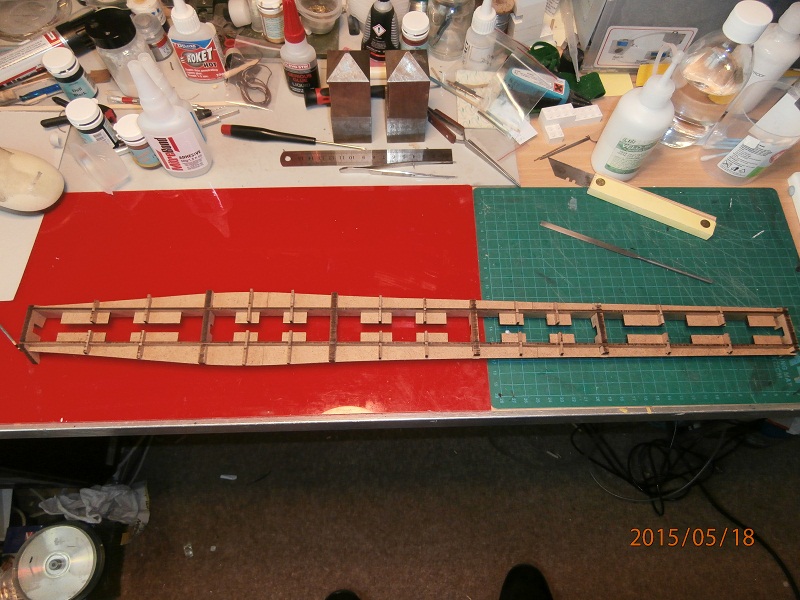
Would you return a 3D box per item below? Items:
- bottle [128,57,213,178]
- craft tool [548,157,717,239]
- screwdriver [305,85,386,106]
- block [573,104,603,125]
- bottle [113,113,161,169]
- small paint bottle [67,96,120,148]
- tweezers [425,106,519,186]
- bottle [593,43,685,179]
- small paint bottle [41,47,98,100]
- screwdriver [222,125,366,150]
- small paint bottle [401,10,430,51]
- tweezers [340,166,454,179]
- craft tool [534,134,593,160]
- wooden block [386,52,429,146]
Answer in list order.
[{"bbox_3d":[-0.213,-0.163,0.502,0.048,0.119,0.041,-10,66,-6],"label":"bottle"},{"bbox_3d":[0.222,-0.102,0.539,0.168,0.013,0.027,24,67,10],"label":"craft tool"},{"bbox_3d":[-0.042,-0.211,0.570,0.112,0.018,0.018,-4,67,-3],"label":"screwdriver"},{"bbox_3d":[0.195,-0.194,0.583,0.031,0.011,0.016,-12,66,-6],"label":"block"},{"bbox_3d":[-0.247,-0.148,0.524,0.029,0.045,0.029,0,66,-1],"label":"bottle"},{"bbox_3d":[-0.299,-0.170,0.545,0.033,0.044,0.033,5,65,1],"label":"small paint bottle"},{"bbox_3d":[0.068,-0.154,0.551,0.017,0.010,0.137,-41,73,-17],"label":"tweezers"},{"bbox_3d":[0.220,-0.168,0.496,0.051,0.137,0.051,8,67,3],"label":"bottle"},{"bbox_3d":[-0.339,-0.231,0.572,0.033,0.044,0.033,0,65,-1],"label":"small paint bottle"},{"bbox_3d":[-0.106,-0.158,0.548,0.145,0.013,0.013,8,67,3],"label":"screwdriver"},{"bbox_3d":[0.017,-0.283,0.602,0.033,0.044,0.033,0,65,-1],"label":"small paint bottle"},{"bbox_3d":[-0.002,-0.128,0.550,0.118,0.009,0.017,-1,65,-1],"label":"tweezers"},{"bbox_3d":[0.165,-0.153,0.562,0.067,0.004,0.006,-24,69,-11],"label":"craft tool"},{"bbox_3d":[0.007,-0.191,0.528,0.037,0.080,0.037,-1,66,-1],"label":"wooden block"}]

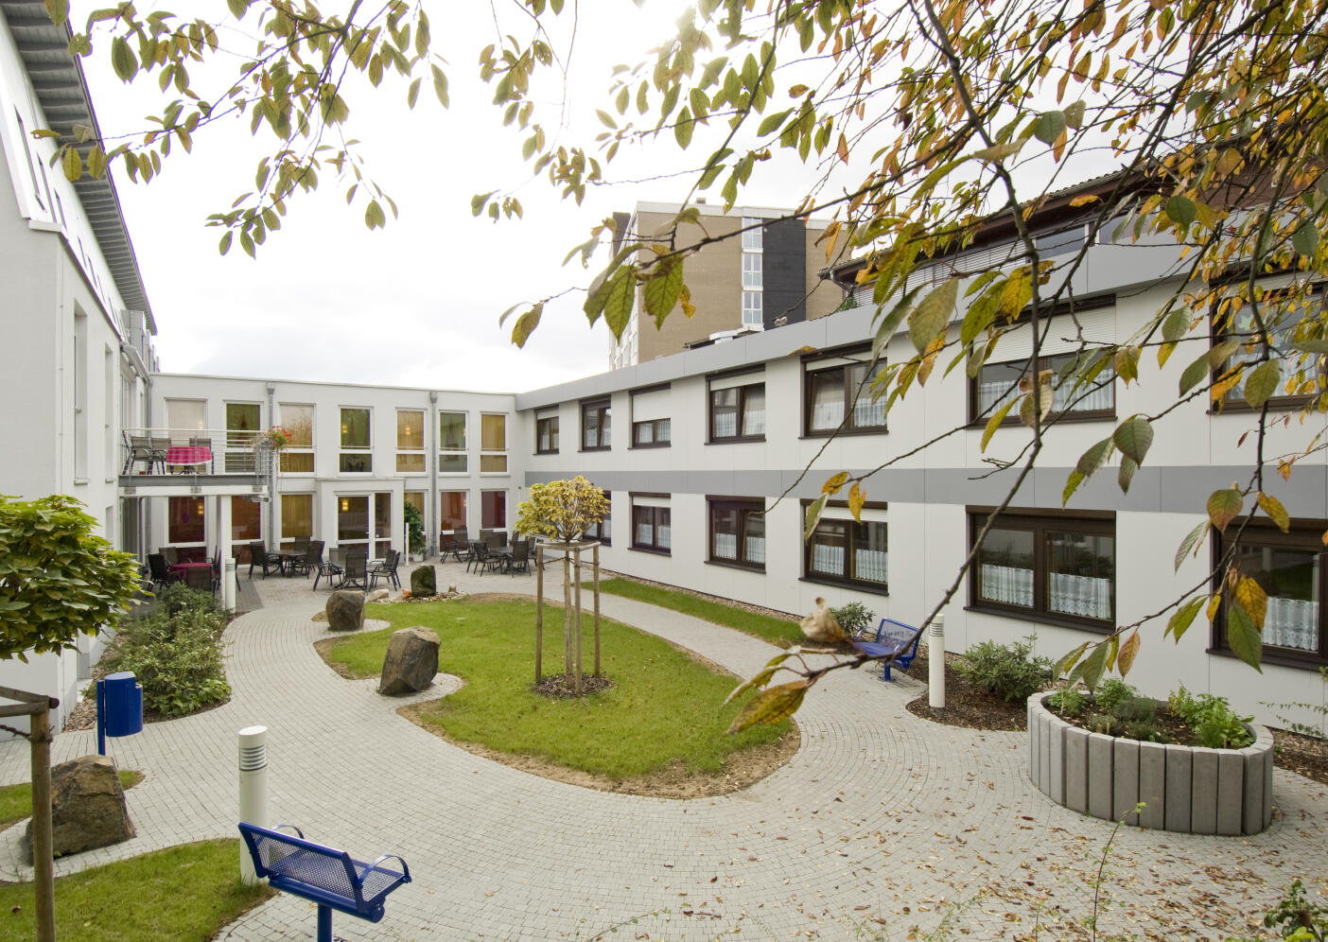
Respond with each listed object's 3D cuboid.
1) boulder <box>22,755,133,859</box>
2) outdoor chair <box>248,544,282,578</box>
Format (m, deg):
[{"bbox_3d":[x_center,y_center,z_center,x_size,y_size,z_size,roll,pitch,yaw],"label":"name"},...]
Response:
[{"bbox_3d":[-4.630,2.610,5.664,0.690,0.650,0.540,0,0,-41],"label":"boulder"},{"bbox_3d":[-11.954,2.674,21.371,0.580,1.020,0.680,0,0,30],"label":"outdoor chair"}]

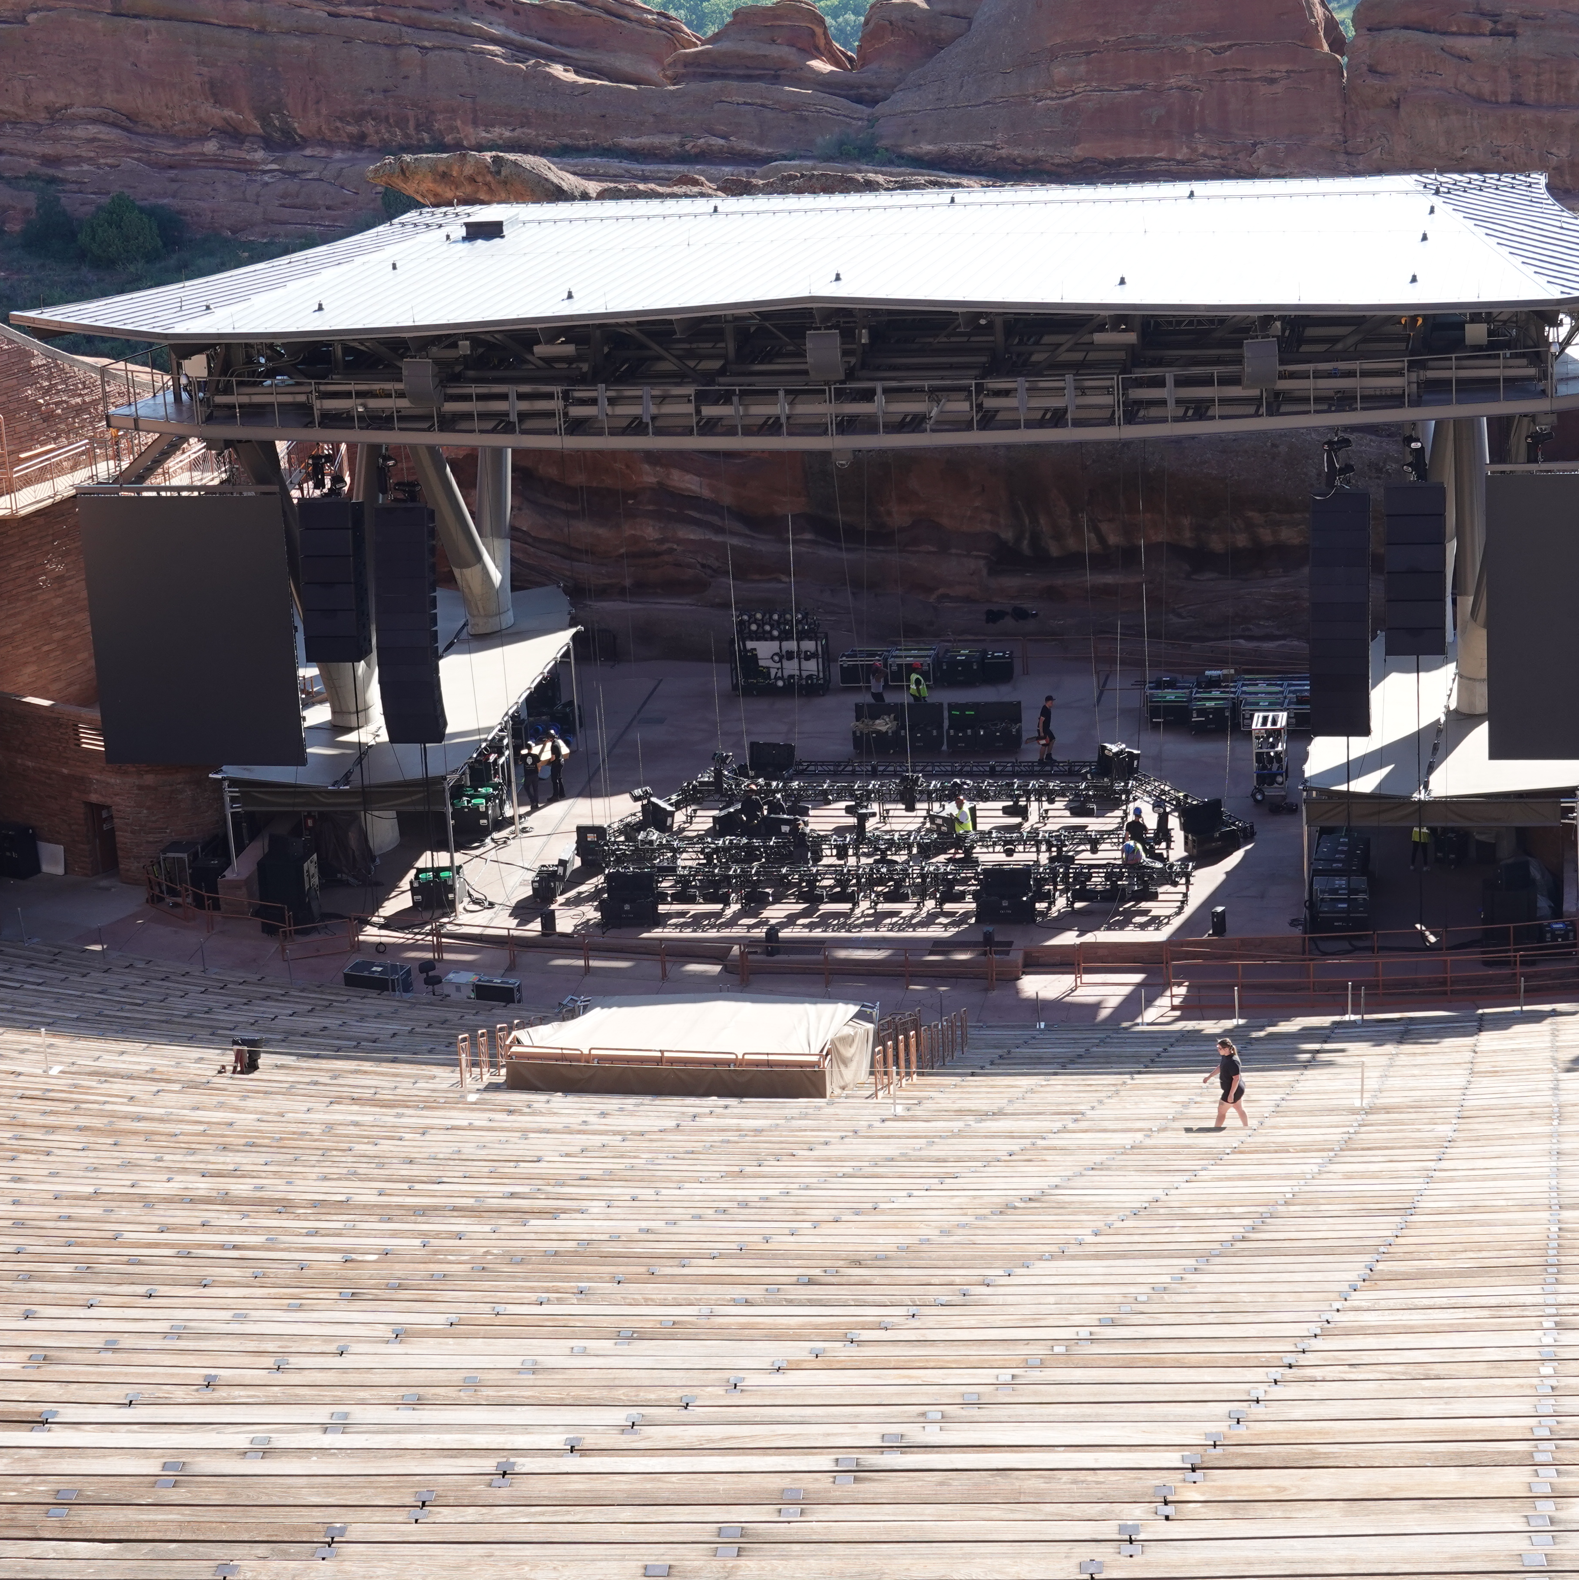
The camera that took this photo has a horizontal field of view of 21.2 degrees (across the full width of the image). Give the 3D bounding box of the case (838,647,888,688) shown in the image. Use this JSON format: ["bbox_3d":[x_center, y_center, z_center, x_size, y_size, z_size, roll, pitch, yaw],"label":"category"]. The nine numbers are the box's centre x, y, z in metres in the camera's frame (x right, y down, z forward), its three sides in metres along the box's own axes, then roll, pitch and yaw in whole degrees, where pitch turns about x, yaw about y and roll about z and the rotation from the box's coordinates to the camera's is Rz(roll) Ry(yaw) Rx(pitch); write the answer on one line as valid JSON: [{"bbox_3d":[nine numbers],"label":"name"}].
[{"bbox_3d":[2.027,-3.286,114.757,1.180,0.850,0.860,0,17,11],"label":"case"}]

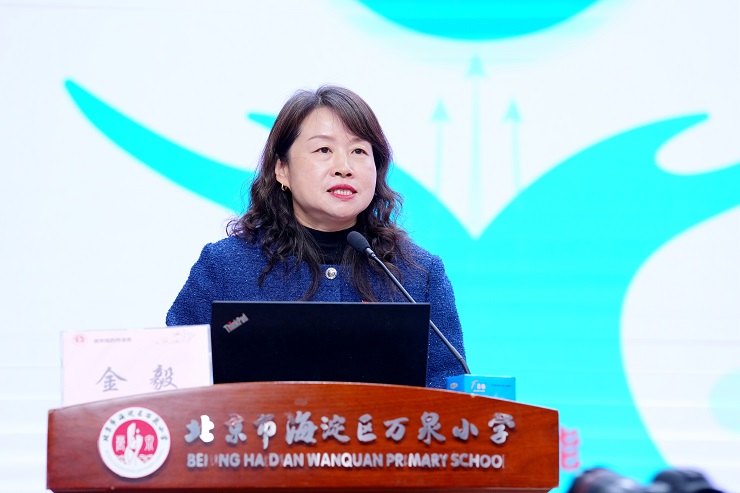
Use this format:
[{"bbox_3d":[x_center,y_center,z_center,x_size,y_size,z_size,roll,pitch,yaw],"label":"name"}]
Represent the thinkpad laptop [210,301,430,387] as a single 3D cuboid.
[{"bbox_3d":[-0.088,0.199,4.253,0.322,0.200,0.330,1,-6,-6],"label":"thinkpad laptop"}]

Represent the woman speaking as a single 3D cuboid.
[{"bbox_3d":[-0.087,0.542,4.485,0.480,1.620,0.360,1,-6,-8],"label":"woman speaking"}]

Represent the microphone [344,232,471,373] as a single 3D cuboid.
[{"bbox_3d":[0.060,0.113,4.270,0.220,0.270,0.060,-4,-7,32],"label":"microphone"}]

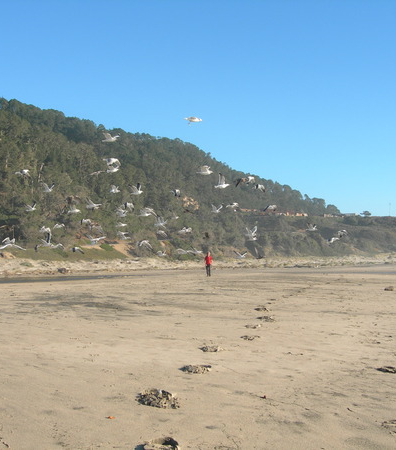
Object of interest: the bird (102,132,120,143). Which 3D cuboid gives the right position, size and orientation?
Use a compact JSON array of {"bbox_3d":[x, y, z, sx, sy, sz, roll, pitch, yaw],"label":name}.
[{"bbox_3d":[-2.955,-2.989,22.500,0.550,0.320,1.050,-1,-3,17],"label":"bird"}]

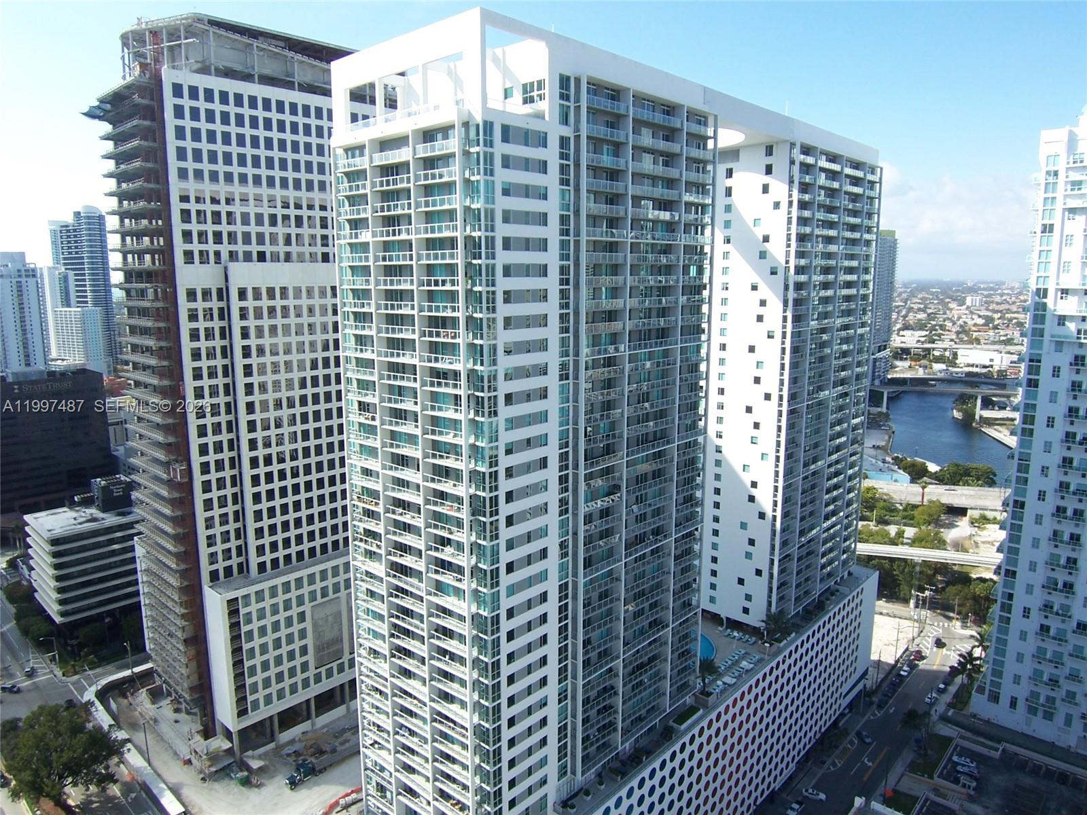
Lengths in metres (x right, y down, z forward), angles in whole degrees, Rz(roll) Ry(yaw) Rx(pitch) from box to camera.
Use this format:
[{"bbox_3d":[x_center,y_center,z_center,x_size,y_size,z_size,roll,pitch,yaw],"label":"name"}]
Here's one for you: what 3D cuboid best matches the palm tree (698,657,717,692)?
[{"bbox_3d":[27.274,45.068,120.956,3.570,6.250,3.570,0,10,0],"label":"palm tree"}]

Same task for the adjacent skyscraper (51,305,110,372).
[{"bbox_3d":[-483.029,-65.470,752.605,49.000,75.000,18.500,6,12,30],"label":"adjacent skyscraper"}]

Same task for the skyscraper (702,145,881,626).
[{"bbox_3d":[48.626,-7.106,160.042,28.500,96.700,47.500,9,14,42],"label":"skyscraper"}]

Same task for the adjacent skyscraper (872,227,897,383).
[{"bbox_3d":[313.672,-91.808,683.088,28.000,145.000,28.000,7,12,34],"label":"adjacent skyscraper"}]

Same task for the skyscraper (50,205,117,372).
[{"bbox_3d":[-539.283,-141.362,854.740,58.000,189.000,40.000,8,13,38],"label":"skyscraper"}]

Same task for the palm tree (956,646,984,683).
[{"bbox_3d":[107.995,66.354,182.589,7.120,10.980,7.120,9,14,42],"label":"palm tree"}]

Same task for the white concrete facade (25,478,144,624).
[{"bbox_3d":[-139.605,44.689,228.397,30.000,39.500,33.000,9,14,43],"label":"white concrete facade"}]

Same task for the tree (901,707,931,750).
[{"bbox_3d":[82.673,71.245,158.790,6.570,9.910,6.570,9,14,42],"label":"tree"}]

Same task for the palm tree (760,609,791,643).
[{"bbox_3d":[44.876,42.060,139.054,6.080,6.080,6.080,9,14,42],"label":"palm tree"}]

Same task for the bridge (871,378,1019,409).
[{"bbox_3d":[315.884,-7.382,574.186,125.000,18.000,12.000,3,11,17],"label":"bridge"}]

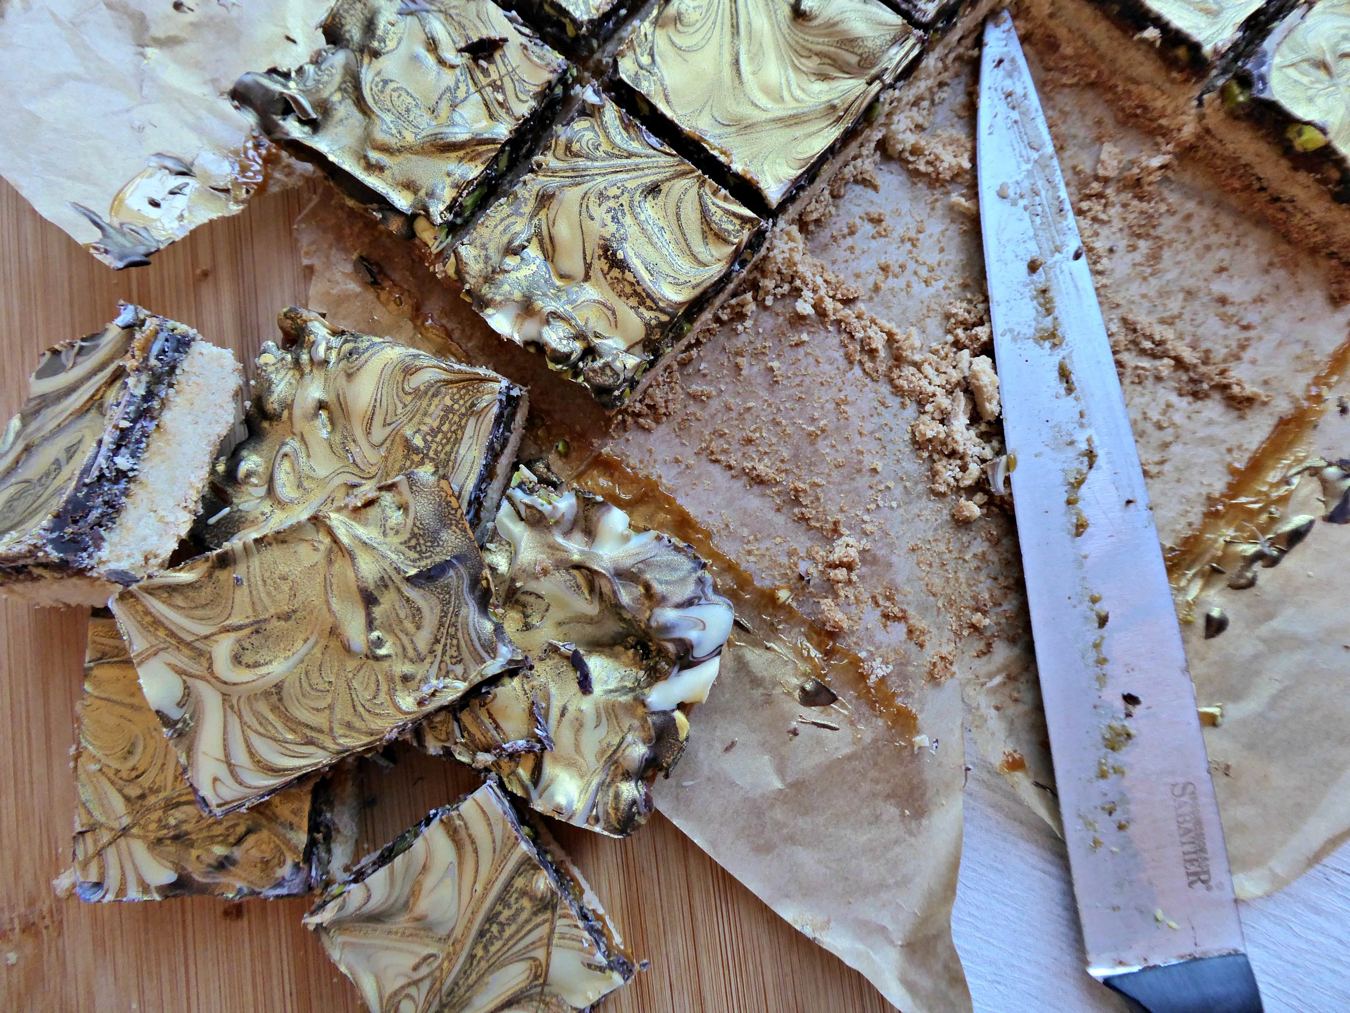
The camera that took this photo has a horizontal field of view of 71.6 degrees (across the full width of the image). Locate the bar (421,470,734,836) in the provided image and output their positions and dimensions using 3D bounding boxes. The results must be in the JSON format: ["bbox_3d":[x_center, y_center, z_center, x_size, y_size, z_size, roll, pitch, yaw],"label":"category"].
[{"bbox_3d":[-0.019,0.032,0.194,0.048,0.025,0.050,21,81,6],"label":"bar"}]

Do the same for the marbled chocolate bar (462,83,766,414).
[{"bbox_3d":[-0.014,-0.055,0.210,0.048,0.025,0.047,39,83,9],"label":"marbled chocolate bar"}]

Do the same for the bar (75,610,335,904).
[{"bbox_3d":[-0.093,0.051,0.195,0.047,0.023,0.053,-2,79,2],"label":"bar"}]

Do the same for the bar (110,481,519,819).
[{"bbox_3d":[-0.063,0.025,0.176,0.056,0.023,0.041,-25,80,-10],"label":"bar"}]

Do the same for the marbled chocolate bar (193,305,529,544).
[{"bbox_3d":[-0.064,-0.009,0.204,0.054,0.025,0.045,10,80,5],"label":"marbled chocolate bar"}]

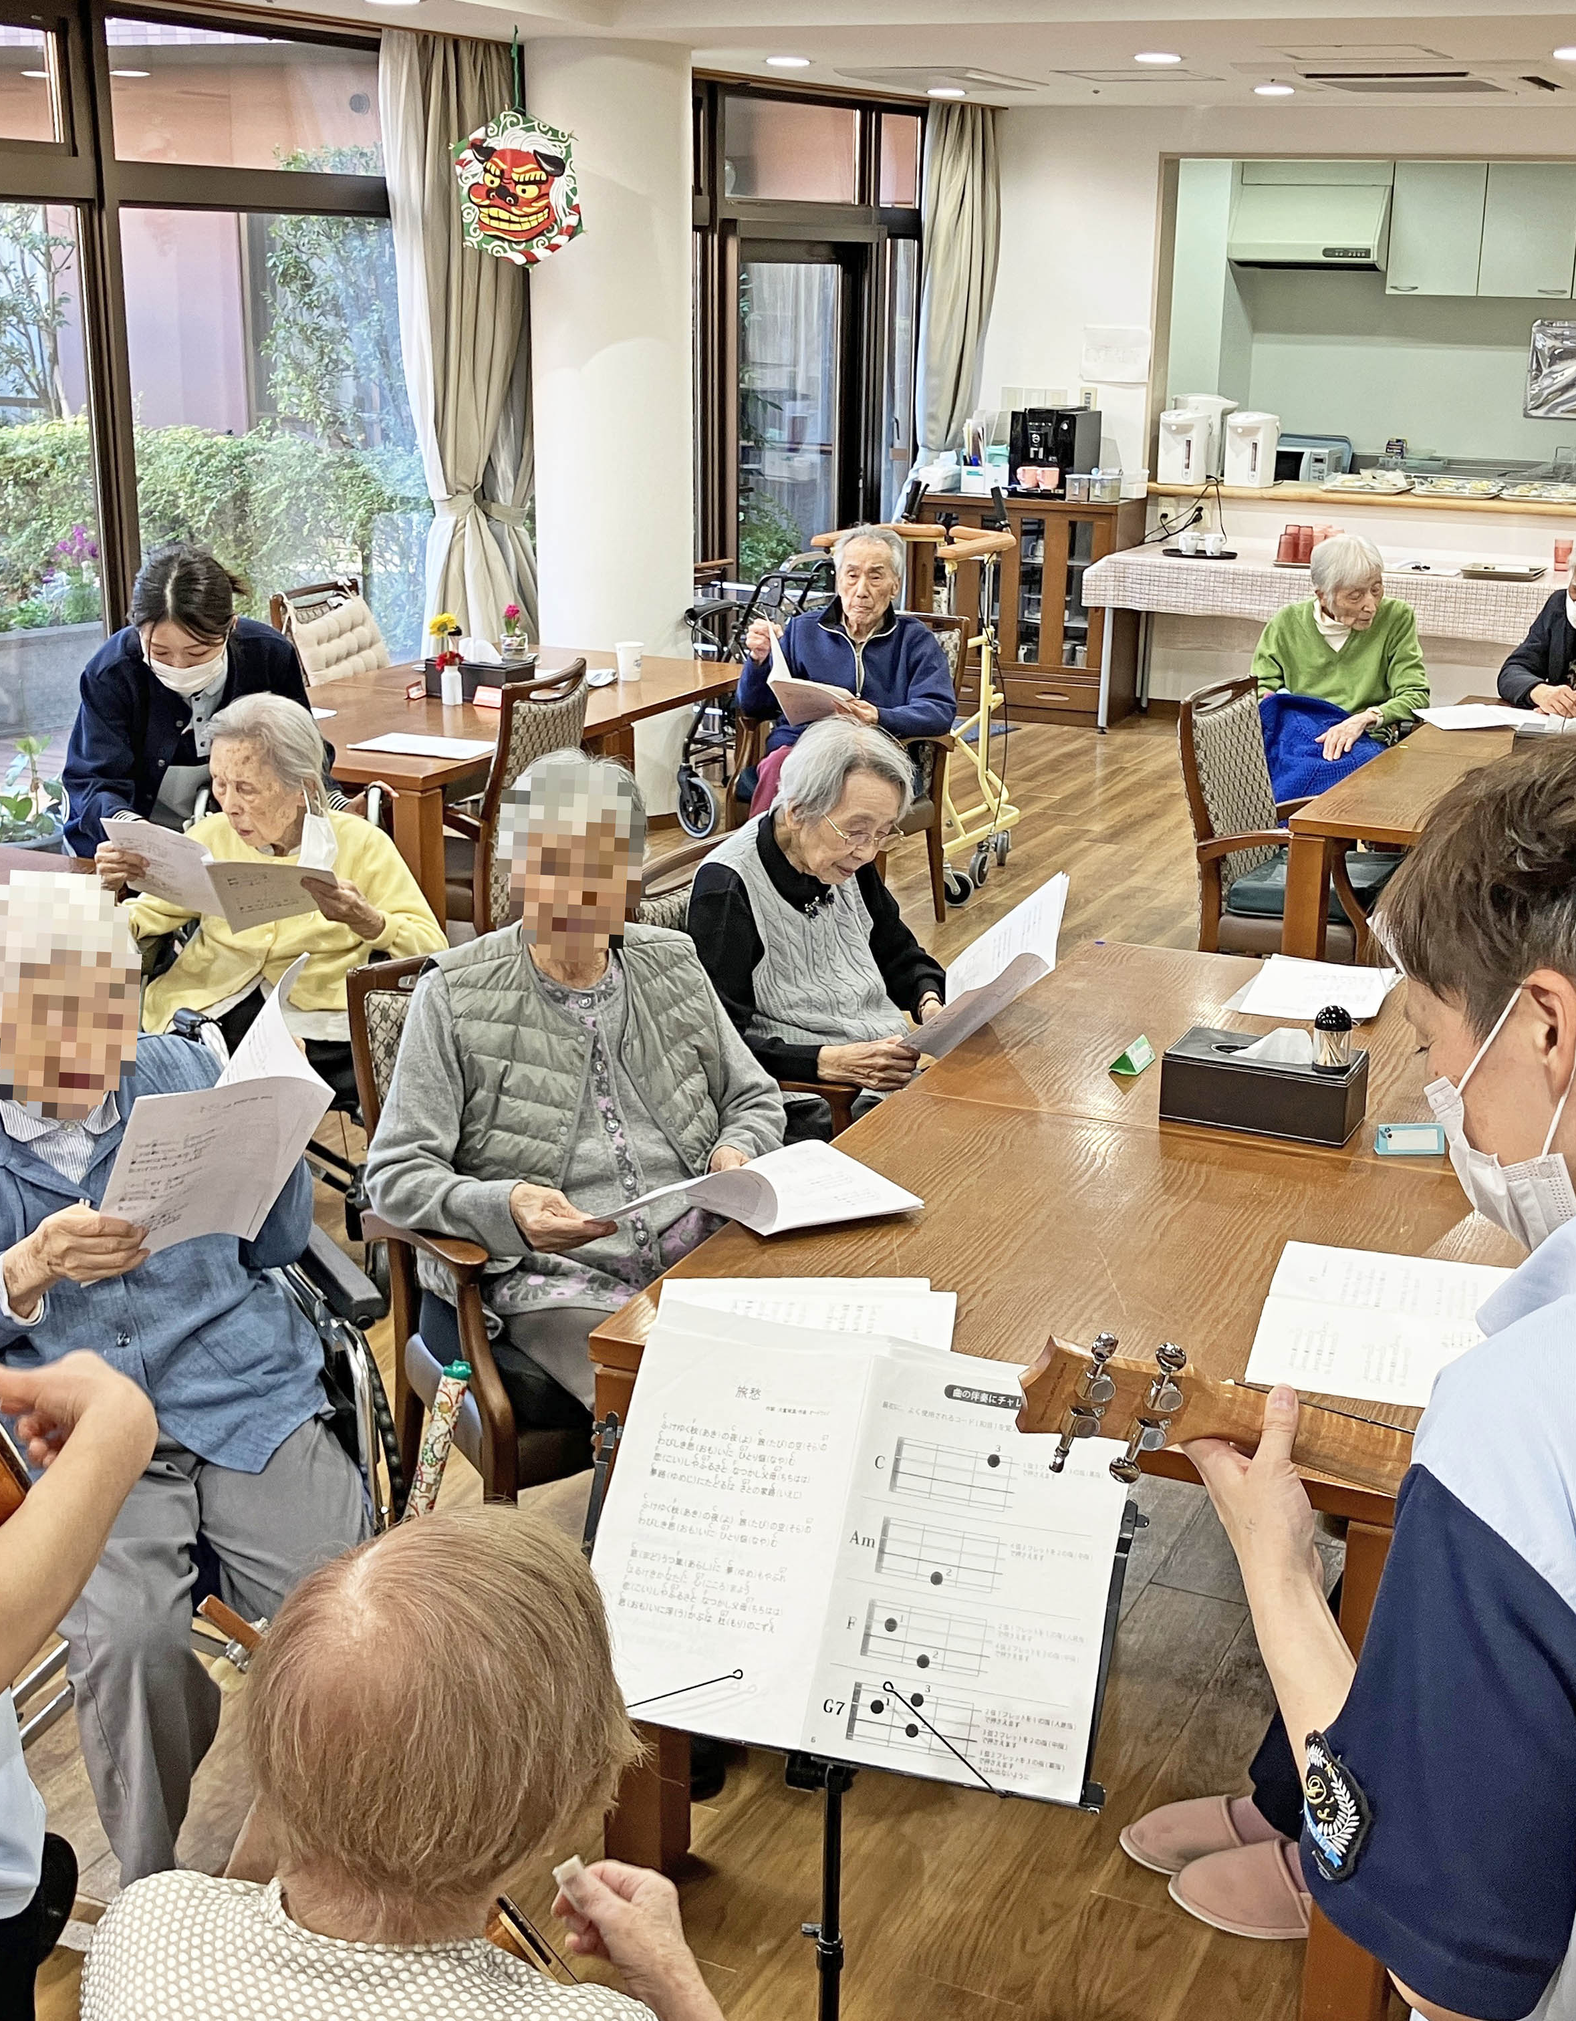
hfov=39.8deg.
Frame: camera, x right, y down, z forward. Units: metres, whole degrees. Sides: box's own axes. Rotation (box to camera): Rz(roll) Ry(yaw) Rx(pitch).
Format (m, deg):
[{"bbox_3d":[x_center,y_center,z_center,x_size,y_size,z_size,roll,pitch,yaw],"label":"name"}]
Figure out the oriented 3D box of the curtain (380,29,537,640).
[{"bbox_3d":[-1.137,-2.095,7.875,0.220,2.580,0.800,9,20,24],"label":"curtain"}]

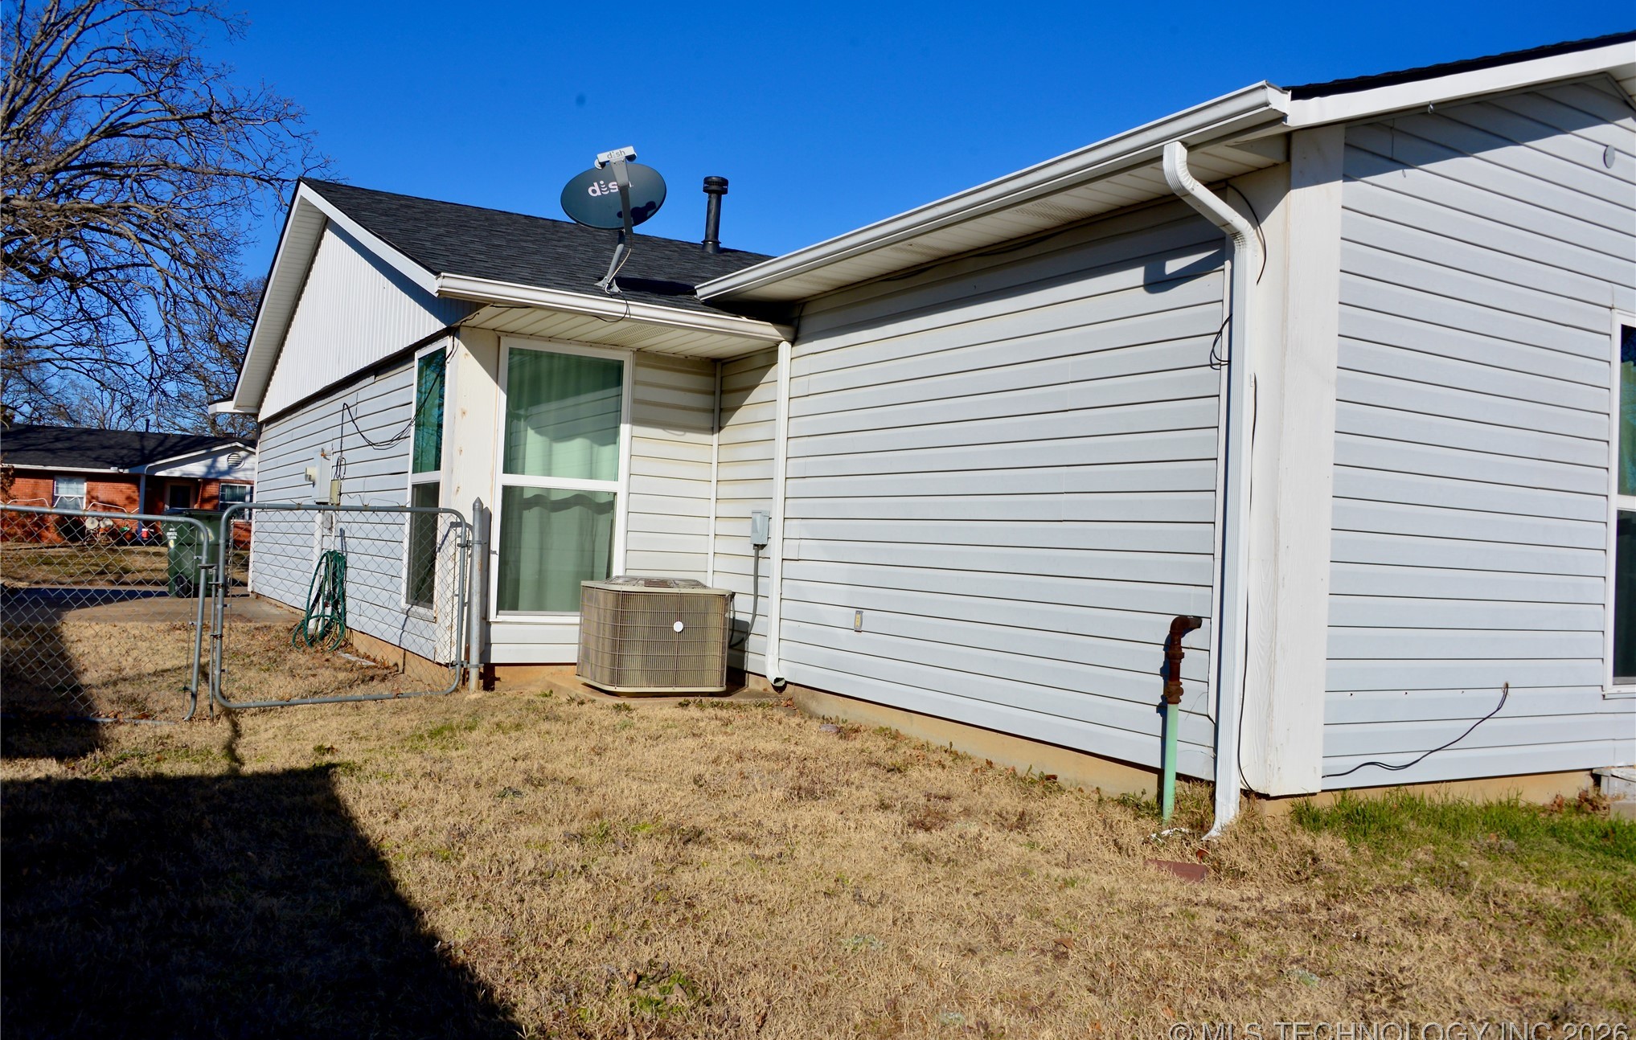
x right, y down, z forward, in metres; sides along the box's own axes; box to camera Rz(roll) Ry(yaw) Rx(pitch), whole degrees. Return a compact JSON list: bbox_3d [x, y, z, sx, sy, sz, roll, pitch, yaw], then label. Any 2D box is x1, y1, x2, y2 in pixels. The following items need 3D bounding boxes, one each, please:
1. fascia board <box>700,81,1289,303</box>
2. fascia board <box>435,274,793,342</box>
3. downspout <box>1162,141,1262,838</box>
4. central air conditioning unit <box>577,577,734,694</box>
[{"bbox_3d":[0.413,-1.456,6.347,0.125,0.125,4.555,4,-2,-31],"label":"fascia board"},{"bbox_3d":[-1.121,-1.227,7.525,2.230,0.118,0.125,4,-2,-31],"label":"fascia board"},{"bbox_3d":[1.463,-0.102,4.837,0.440,2.585,0.110,4,-2,-31],"label":"downspout"},{"bbox_3d":[-1.036,0.711,7.952,0.760,0.685,0.780,4,-2,-31],"label":"central air conditioning unit"}]

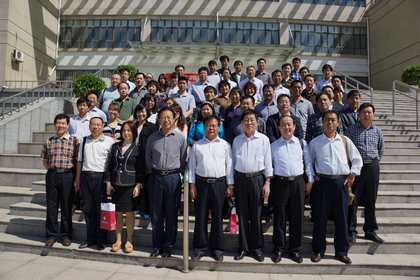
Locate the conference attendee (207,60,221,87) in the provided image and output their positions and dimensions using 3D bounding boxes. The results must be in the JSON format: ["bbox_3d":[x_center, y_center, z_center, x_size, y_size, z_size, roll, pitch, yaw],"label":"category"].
[{"bbox_3d":[0.102,-1.192,8.200,0.480,1.730,0.290,1,0,0],"label":"conference attendee"}]

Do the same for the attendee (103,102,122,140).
[{"bbox_3d":[-1.526,0.203,5.000,0.440,1.580,0.280,1,0,-6],"label":"attendee"}]

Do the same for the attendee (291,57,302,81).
[{"bbox_3d":[2.135,-1.175,7.779,0.470,1.710,0.290,0,-1,9],"label":"attendee"}]

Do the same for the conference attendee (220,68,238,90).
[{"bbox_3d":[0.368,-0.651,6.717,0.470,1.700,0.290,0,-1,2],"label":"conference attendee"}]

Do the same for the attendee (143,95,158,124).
[{"bbox_3d":[-0.979,0.082,5.136,0.440,1.620,0.270,1,-1,-7],"label":"attendee"}]

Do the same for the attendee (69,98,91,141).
[{"bbox_3d":[-2.016,0.192,4.947,0.470,1.700,0.290,1,-1,-11],"label":"attendee"}]

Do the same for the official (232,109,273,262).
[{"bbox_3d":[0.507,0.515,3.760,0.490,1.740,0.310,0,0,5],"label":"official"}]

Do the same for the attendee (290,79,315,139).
[{"bbox_3d":[1.432,-0.076,5.050,0.500,1.740,0.300,1,0,12],"label":"attendee"}]

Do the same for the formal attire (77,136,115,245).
[{"bbox_3d":[-1.479,0.652,4.086,0.470,1.422,0.280,1,-1,-11],"label":"formal attire"}]

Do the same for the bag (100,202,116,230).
[{"bbox_3d":[-1.250,0.944,3.870,0.190,0.330,0.085,0,-1,25],"label":"bag"}]

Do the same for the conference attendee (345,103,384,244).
[{"bbox_3d":[1.920,0.400,3.950,0.480,1.710,0.300,0,0,10],"label":"conference attendee"}]

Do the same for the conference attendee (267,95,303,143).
[{"bbox_3d":[1.040,0.241,4.355,0.500,1.730,0.290,0,-1,7],"label":"conference attendee"}]

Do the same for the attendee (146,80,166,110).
[{"bbox_3d":[-1.064,-0.284,5.986,0.450,1.660,0.280,1,-1,-6],"label":"attendee"}]

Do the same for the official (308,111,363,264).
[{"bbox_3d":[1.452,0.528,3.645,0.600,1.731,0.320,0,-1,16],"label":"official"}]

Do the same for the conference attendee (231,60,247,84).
[{"bbox_3d":[0.743,-1.164,8.100,0.480,1.730,0.290,1,0,5],"label":"conference attendee"}]

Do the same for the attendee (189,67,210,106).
[{"bbox_3d":[-0.145,-0.723,6.900,0.490,1.730,0.290,1,0,-2],"label":"attendee"}]

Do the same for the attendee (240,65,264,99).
[{"bbox_3d":[0.920,-0.762,7.000,0.500,1.740,0.300,0,0,6],"label":"attendee"}]

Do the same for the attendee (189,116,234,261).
[{"bbox_3d":[0.023,0.540,3.706,0.520,1.670,0.310,0,-1,0],"label":"attendee"}]

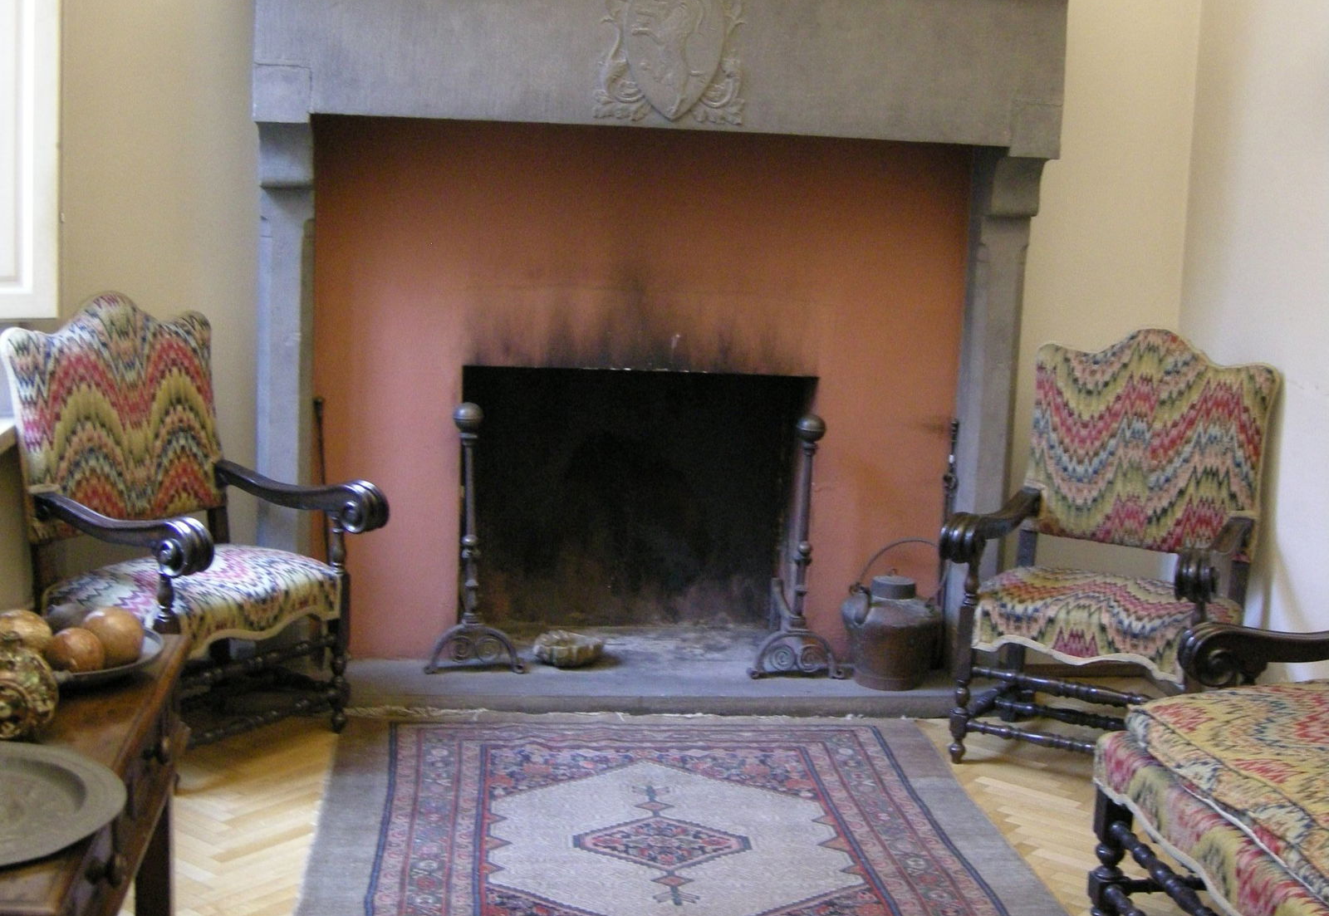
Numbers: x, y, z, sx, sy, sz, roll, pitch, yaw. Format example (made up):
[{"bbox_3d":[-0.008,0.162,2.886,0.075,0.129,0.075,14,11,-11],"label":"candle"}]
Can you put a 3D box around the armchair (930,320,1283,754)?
[{"bbox_3d":[1.178,0.258,4.944,0.680,1.175,0.660,8,11,29],"label":"armchair"}]

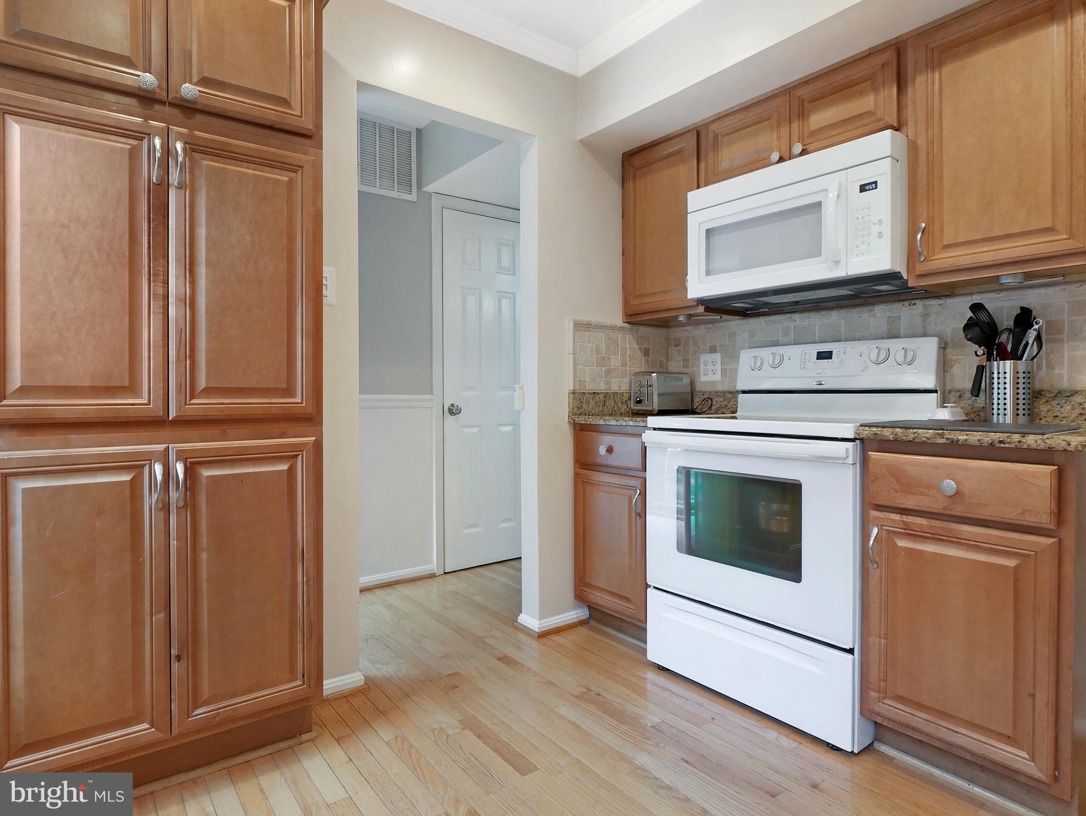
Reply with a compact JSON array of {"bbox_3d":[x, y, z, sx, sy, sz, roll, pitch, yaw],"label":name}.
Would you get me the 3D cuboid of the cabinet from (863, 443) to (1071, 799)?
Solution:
[{"bbox_3d":[1.248,0.481,1.595,0.624,0.780,0.435,-1,1,-40],"label":"cabinet"}]

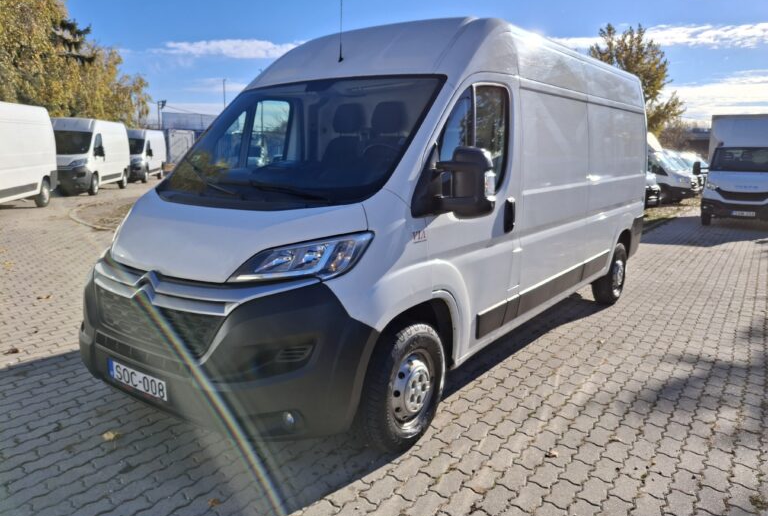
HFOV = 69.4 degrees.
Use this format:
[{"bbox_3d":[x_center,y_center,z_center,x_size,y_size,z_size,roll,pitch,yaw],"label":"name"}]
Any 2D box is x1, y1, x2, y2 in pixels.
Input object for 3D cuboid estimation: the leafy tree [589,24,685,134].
[{"bbox_3d":[12.524,-7.605,28.108,5.000,7.990,5.000,0,10,0],"label":"leafy tree"}]

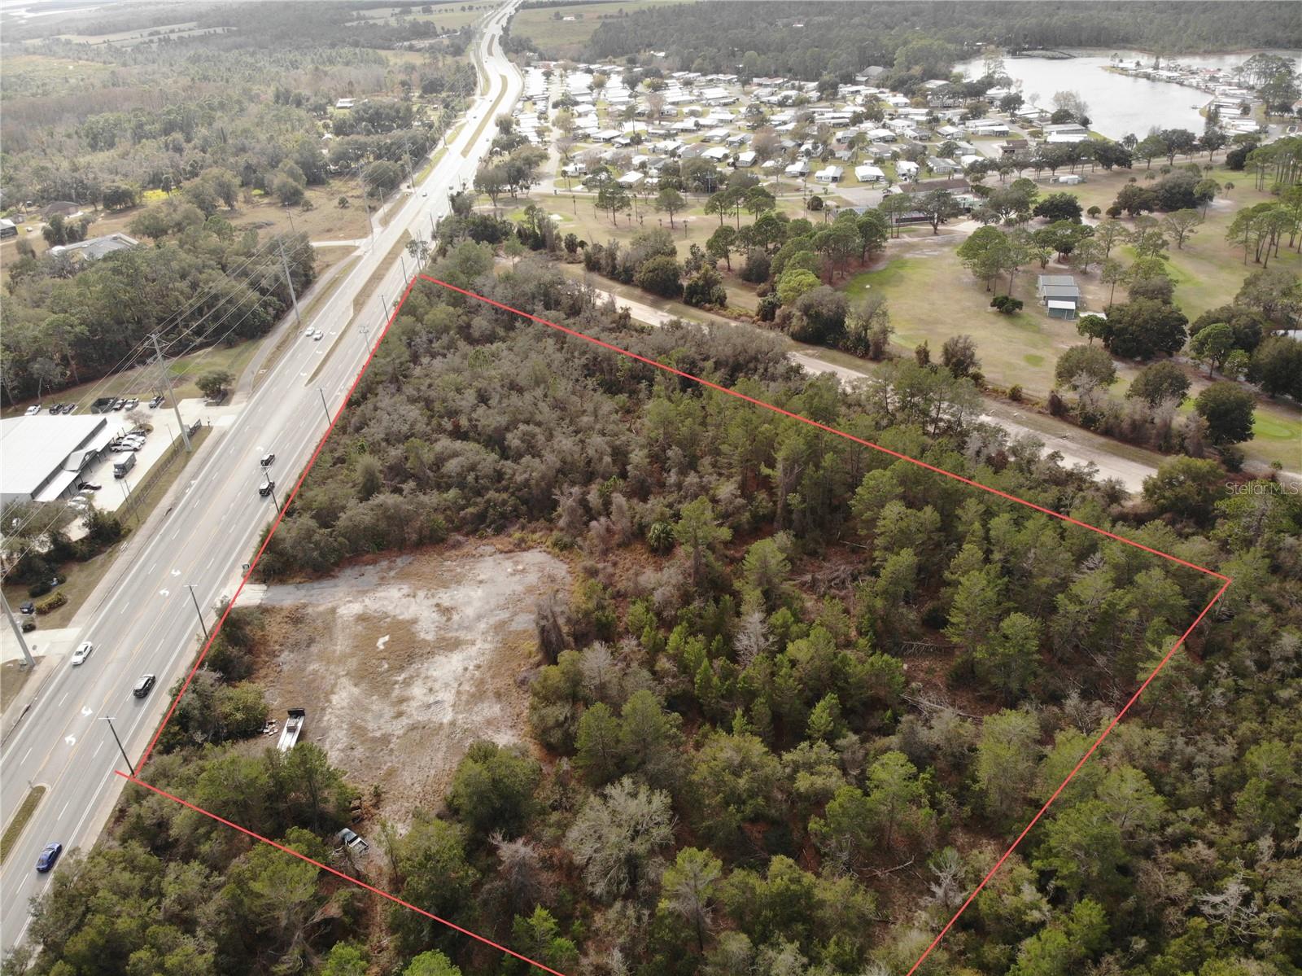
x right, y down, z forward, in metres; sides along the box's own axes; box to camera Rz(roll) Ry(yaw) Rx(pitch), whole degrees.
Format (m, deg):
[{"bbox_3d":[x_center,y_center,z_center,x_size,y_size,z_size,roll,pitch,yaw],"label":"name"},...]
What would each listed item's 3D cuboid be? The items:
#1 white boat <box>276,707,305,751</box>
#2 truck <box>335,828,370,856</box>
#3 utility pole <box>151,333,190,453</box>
[{"bbox_3d":[-57.906,39.460,145.548,2.400,2.100,7.800,-2,32,-3],"label":"white boat"},{"bbox_3d":[-42.438,50.344,128.593,5.350,1.750,1.900,24,40,33],"label":"truck"},{"bbox_3d":[-114.683,-22.168,216.022,0.950,31.290,0.950,-2,32,-3],"label":"utility pole"}]

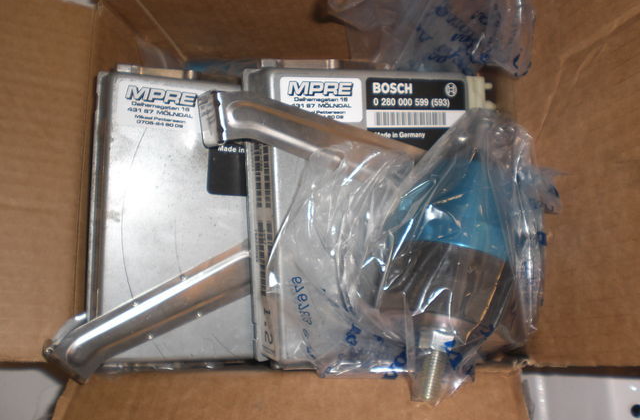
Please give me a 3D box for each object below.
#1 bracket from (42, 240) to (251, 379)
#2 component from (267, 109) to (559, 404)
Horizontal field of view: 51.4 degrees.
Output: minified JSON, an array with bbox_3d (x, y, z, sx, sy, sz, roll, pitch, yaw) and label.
[{"bbox_3d":[-0.111,0.070,0.485,0.178,0.036,0.044,-28,87,-7],"label":"bracket"},{"bbox_3d":[0.058,0.028,0.428,0.182,0.100,0.180,0,83,2],"label":"component"}]

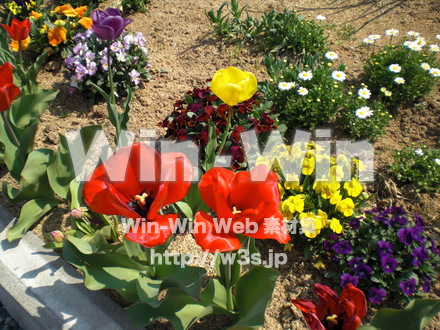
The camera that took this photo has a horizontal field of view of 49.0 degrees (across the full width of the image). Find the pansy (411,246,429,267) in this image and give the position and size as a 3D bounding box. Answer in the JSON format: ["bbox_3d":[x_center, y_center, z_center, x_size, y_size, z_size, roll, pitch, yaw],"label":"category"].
[{"bbox_3d":[0.327,0.151,0.790,0.027,0.028,0.012,35,14,31],"label":"pansy"}]

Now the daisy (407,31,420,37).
[{"bbox_3d":[0.481,-0.327,1.200,0.033,0.010,0.033,0,49,0],"label":"daisy"}]

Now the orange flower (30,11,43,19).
[{"bbox_3d":[-0.531,-0.435,1.400,0.038,0.034,0.018,-21,9,-20],"label":"orange flower"}]

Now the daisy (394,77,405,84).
[{"bbox_3d":[0.451,-0.210,1.210,0.027,0.010,0.027,0,50,0],"label":"daisy"}]

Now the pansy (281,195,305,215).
[{"bbox_3d":[0.132,0.071,0.870,0.038,0.035,0.017,-13,11,-13],"label":"pansy"}]

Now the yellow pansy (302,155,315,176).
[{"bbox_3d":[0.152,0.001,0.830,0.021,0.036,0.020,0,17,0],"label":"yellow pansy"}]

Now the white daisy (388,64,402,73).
[{"bbox_3d":[0.414,-0.228,1.140,0.031,0.011,0.031,16,46,16],"label":"white daisy"}]

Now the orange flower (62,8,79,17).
[{"bbox_3d":[-0.380,-0.387,1.230,0.040,0.018,0.034,0,42,0],"label":"orange flower"}]

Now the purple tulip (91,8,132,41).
[{"bbox_3d":[-0.203,-0.262,0.905,0.075,0.057,0.070,-10,45,-10],"label":"purple tulip"}]

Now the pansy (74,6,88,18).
[{"bbox_3d":[-0.391,-0.434,1.370,0.042,0.038,0.020,-21,9,-20],"label":"pansy"}]

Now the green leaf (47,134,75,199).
[{"bbox_3d":[-0.281,0.004,0.860,0.042,0.120,0.042,0,42,0],"label":"green leaf"}]

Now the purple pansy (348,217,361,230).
[{"bbox_3d":[0.210,0.091,0.750,0.021,0.021,0.011,10,13,11],"label":"purple pansy"}]

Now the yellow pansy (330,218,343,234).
[{"bbox_3d":[0.203,0.107,0.840,0.024,0.028,0.012,38,12,35],"label":"yellow pansy"}]

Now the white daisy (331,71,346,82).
[{"bbox_3d":[0.251,-0.187,1.020,0.031,0.010,0.031,0,55,0],"label":"white daisy"}]

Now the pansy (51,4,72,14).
[{"bbox_3d":[-0.410,-0.403,1.250,0.050,0.022,0.040,0,42,0],"label":"pansy"}]

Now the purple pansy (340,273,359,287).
[{"bbox_3d":[0.206,0.186,0.770,0.027,0.012,0.028,11,85,11],"label":"purple pansy"}]

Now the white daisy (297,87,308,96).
[{"bbox_3d":[0.198,-0.174,1.150,0.026,0.010,0.026,0,59,0],"label":"white daisy"}]

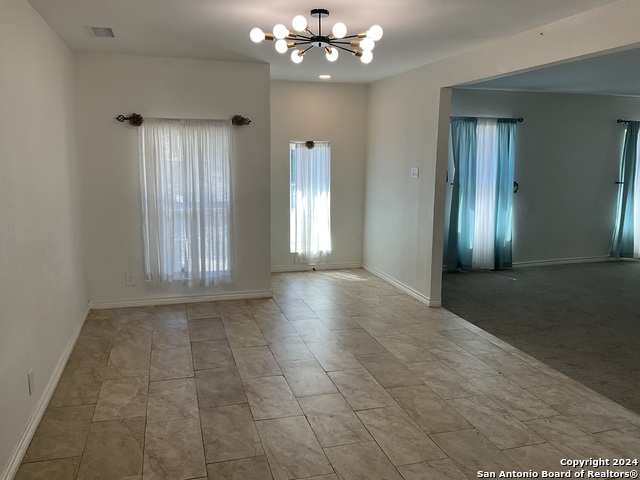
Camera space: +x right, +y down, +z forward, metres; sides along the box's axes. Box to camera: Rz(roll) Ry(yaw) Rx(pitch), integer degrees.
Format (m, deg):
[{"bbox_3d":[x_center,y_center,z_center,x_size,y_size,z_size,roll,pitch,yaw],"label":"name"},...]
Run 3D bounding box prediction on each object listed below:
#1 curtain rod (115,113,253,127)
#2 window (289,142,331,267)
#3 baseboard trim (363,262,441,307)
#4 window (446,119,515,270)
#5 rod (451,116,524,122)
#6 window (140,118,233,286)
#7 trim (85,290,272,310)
[{"bbox_3d":[-1.324,-1.177,5.246,1.295,0.110,0.105,-2,10,-16],"label":"curtain rod"},{"bbox_3d":[-0.102,-0.476,7.092,0.540,1.625,0.090,-2,10,-16],"label":"window"},{"bbox_3d":[0.927,0.496,6.518,0.125,0.090,1.993,-2,10,-16],"label":"baseboard trim"},{"bbox_3d":[2.171,-0.608,7.252,1.070,2.040,0.130,-2,10,-16],"label":"window"},{"bbox_3d":[2.180,-1.594,7.083,1.160,0.060,0.100,-2,10,-16],"label":"rod"},{"bbox_3d":[-1.305,-0.365,5.380,0.880,1.655,0.100,-2,10,-16],"label":"window"},{"bbox_3d":[-1.401,0.624,5.582,1.860,0.085,0.022,-2,10,-16],"label":"trim"}]

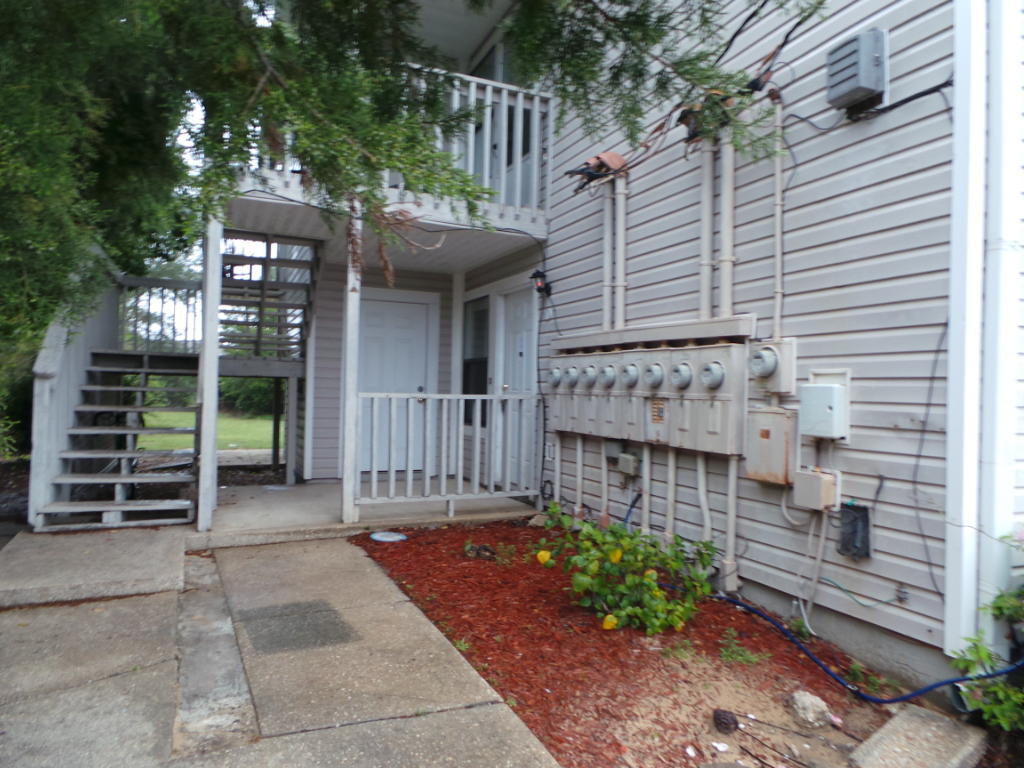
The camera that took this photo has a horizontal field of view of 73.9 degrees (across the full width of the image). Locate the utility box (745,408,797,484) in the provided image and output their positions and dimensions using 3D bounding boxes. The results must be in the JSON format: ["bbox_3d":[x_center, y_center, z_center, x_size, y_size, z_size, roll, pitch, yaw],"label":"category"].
[{"bbox_3d":[1.405,0.333,3.691,0.090,0.385,0.295,1,-1,-24],"label":"utility box"}]

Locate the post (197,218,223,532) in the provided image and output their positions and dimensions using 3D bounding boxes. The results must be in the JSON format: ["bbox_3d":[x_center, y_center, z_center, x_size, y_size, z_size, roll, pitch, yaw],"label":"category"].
[{"bbox_3d":[-2.361,-0.117,5.300,0.095,2.490,0.095,1,-1,-24],"label":"post"}]

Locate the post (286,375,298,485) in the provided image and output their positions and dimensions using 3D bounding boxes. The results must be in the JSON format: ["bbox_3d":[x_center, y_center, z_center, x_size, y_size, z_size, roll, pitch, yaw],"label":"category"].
[{"bbox_3d":[-2.493,0.519,7.756,0.092,1.251,0.092,1,-1,-24],"label":"post"}]

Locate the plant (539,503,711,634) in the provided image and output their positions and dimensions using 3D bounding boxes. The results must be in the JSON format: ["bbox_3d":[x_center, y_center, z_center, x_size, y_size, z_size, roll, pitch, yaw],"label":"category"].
[{"bbox_3d":[0.570,0.982,3.851,0.700,0.470,1.050,1,-1,-24],"label":"plant"}]

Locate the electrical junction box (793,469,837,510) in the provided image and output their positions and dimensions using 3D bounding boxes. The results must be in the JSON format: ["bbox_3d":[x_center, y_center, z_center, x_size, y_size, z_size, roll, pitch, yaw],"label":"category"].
[{"bbox_3d":[1.517,0.533,3.403,0.105,0.167,0.170,1,-1,-24],"label":"electrical junction box"}]

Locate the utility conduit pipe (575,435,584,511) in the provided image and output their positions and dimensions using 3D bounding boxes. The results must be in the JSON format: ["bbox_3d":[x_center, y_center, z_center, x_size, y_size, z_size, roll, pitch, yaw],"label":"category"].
[{"bbox_3d":[0.554,0.719,5.544,0.047,0.615,0.047,1,-1,-24],"label":"utility conduit pipe"}]

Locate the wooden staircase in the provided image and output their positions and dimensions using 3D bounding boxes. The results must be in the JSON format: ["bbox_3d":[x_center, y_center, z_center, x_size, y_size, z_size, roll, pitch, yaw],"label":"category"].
[{"bbox_3d":[-3.595,0.392,6.423,1.110,1.490,2.330,1,-1,-24],"label":"wooden staircase"}]

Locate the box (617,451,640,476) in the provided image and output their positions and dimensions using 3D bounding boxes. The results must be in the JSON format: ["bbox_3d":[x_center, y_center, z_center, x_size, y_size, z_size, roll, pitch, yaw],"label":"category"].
[{"bbox_3d":[0.853,0.580,4.927,0.065,0.115,0.195,1,-1,-24],"label":"box"}]

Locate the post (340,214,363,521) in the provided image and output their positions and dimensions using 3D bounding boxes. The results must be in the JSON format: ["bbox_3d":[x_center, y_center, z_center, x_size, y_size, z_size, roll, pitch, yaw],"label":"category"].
[{"bbox_3d":[-1.326,-0.154,5.704,0.095,2.612,0.095,1,-1,-24],"label":"post"}]

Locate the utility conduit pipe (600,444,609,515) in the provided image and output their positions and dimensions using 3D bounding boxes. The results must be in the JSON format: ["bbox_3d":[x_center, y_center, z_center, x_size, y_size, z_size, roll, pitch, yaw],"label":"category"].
[{"bbox_3d":[0.711,0.708,5.198,0.047,0.575,0.047,1,-1,-24],"label":"utility conduit pipe"}]

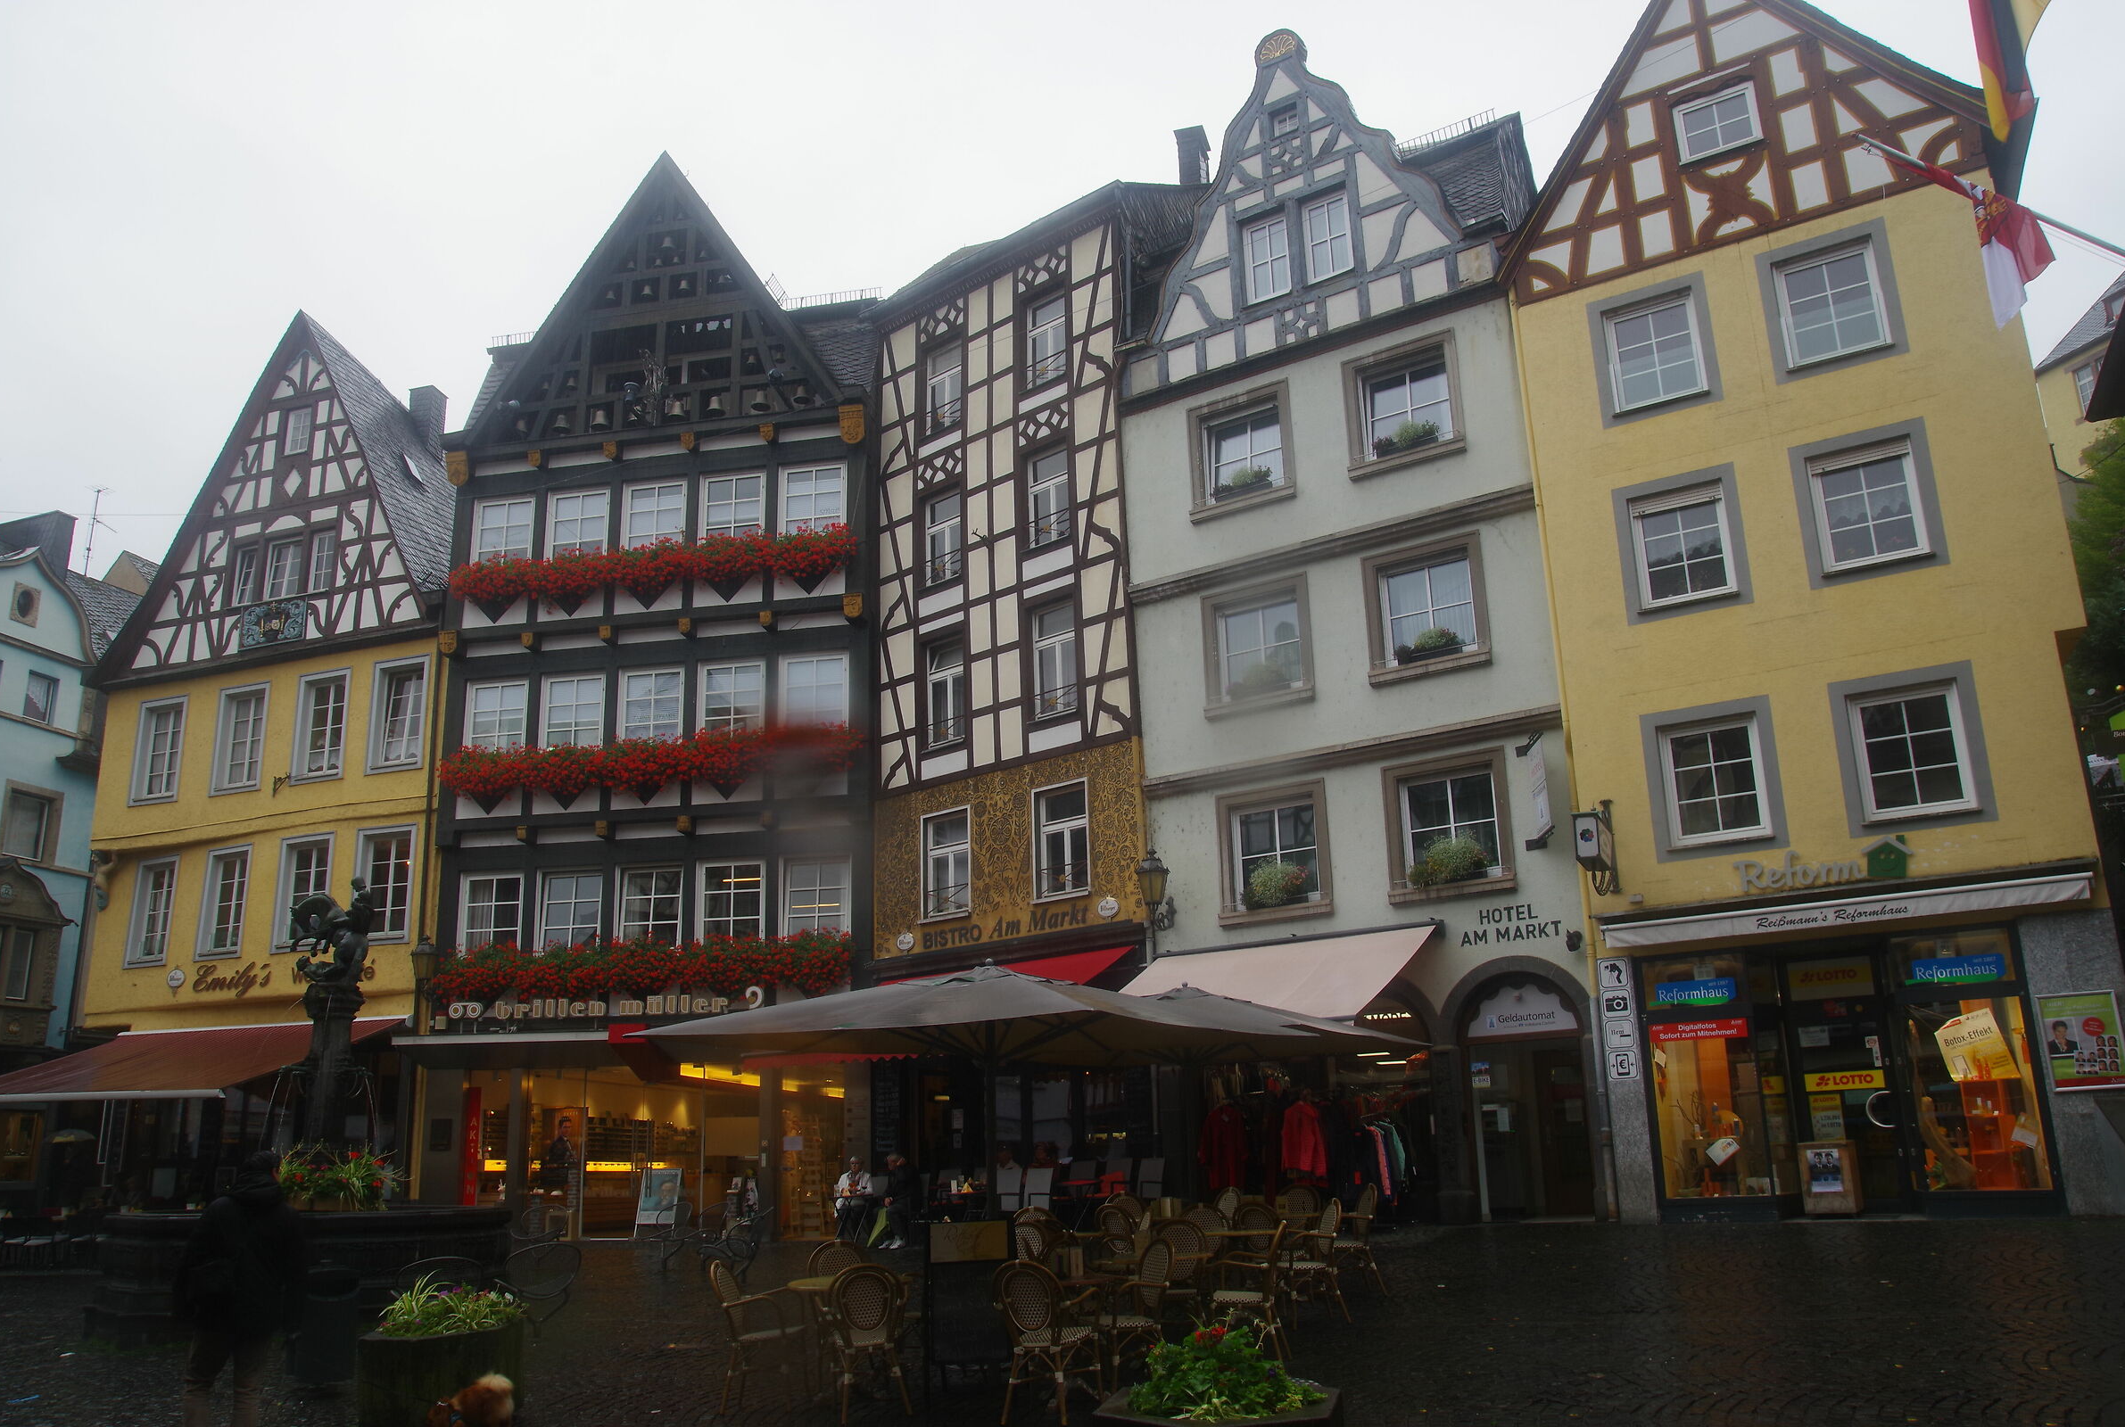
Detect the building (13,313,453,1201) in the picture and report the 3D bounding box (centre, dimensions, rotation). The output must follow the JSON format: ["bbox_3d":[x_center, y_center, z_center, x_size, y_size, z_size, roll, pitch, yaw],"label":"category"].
[{"bbox_3d":[-13.881,1.431,31.227,9.022,17.750,8.000,-7,-15,20],"label":"building"}]

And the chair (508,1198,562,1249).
[{"bbox_3d":[-6.807,6.820,19.266,0.640,0.800,0.640,-2,-15,0],"label":"chair"}]

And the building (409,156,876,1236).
[{"bbox_3d":[-6.480,-0.265,29.264,8.013,19.470,7.500,-4,-15,10],"label":"building"}]

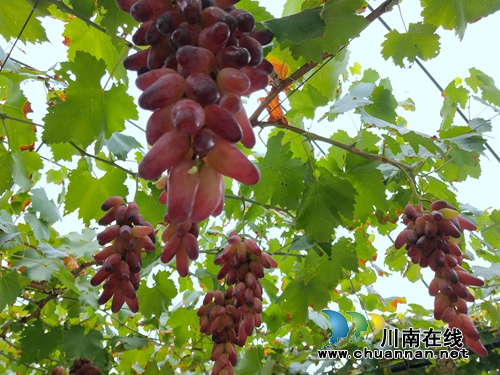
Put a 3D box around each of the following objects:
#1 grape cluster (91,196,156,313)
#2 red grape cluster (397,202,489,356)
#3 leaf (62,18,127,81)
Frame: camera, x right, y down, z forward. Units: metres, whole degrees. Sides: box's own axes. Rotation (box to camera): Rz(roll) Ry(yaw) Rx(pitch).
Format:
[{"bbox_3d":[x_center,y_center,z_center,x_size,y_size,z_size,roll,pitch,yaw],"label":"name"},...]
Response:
[{"bbox_3d":[-0.231,0.119,0.800,0.110,0.215,0.105,4,-29,-11],"label":"grape cluster"},{"bbox_3d":[0.298,0.138,0.690,0.118,0.245,0.110,-17,-28,16],"label":"red grape cluster"},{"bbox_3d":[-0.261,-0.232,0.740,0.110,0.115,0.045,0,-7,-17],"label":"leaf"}]

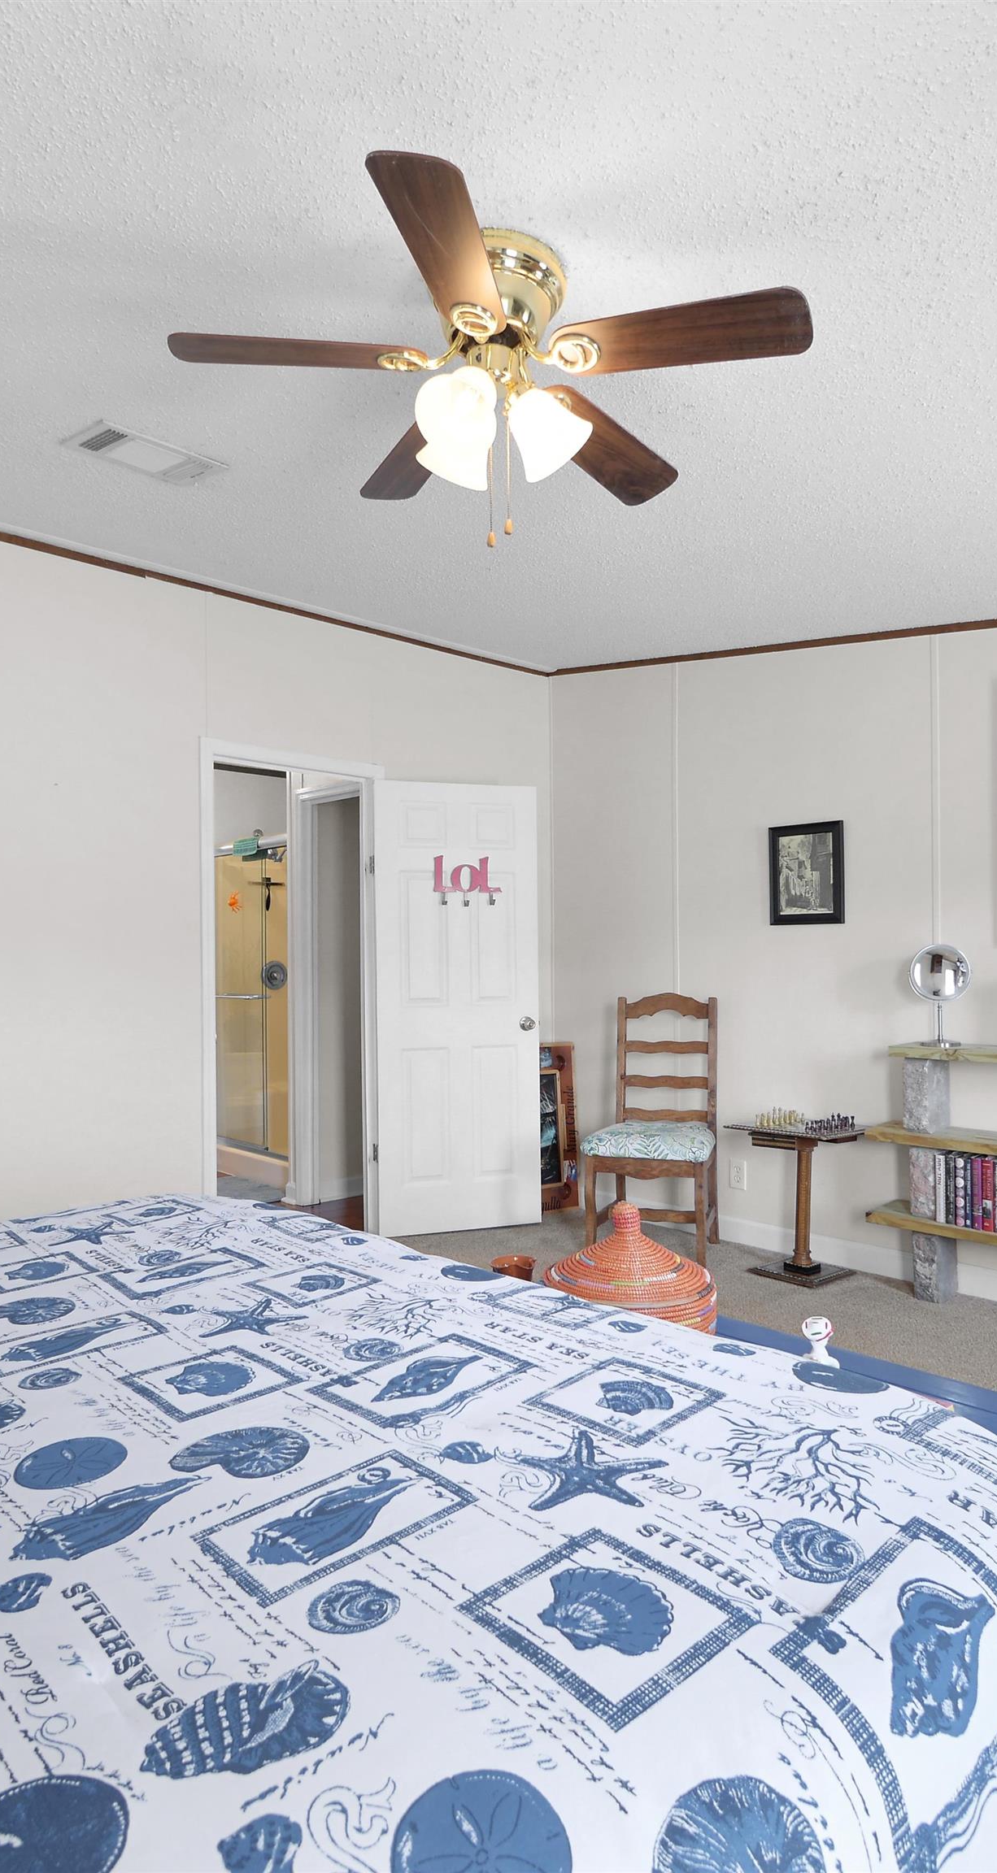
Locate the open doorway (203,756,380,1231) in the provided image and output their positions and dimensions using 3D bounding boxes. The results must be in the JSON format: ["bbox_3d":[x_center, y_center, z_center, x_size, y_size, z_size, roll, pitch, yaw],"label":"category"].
[{"bbox_3d":[-0.836,0.326,4.100,0.130,2.114,0.868,-1,-1,43],"label":"open doorway"}]

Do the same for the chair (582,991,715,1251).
[{"bbox_3d":[0.676,0.820,4.370,0.500,1.100,0.530,-1,-1,18],"label":"chair"}]

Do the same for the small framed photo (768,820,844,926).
[{"bbox_3d":[1.275,-0.255,4.165,0.326,0.412,0.022,-1,-1,44],"label":"small framed photo"}]

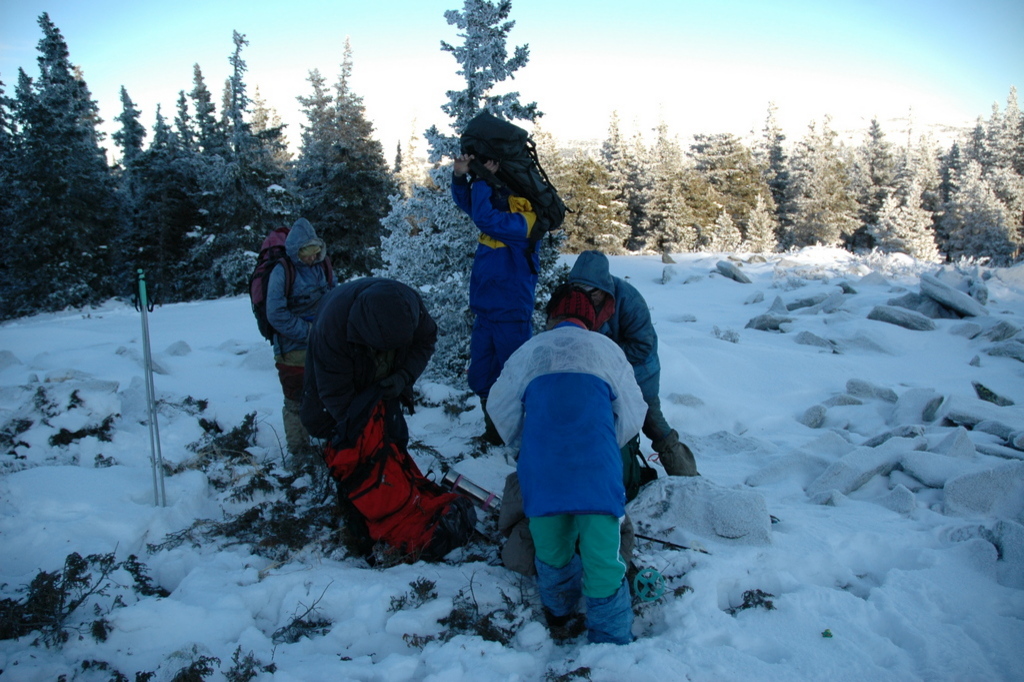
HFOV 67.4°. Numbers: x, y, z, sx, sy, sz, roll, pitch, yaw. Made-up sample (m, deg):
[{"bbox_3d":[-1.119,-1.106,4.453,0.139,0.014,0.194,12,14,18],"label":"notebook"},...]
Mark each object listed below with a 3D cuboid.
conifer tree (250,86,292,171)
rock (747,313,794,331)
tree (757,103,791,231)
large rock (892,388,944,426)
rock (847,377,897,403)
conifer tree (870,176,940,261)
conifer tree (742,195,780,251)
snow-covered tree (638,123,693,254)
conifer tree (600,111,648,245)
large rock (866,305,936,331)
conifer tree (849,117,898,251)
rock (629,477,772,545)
[{"bbox_3d":[-8.450,-5.774,26.000,2.000,5.600,2.000,-4,11,-17],"label":"conifer tree"},{"bbox_3d":[2.885,-0.218,8.600,0.500,0.190,0.360,3,11,18],"label":"rock"},{"bbox_3d":[8.924,-5.605,26.000,1.500,4.900,1.500,3,11,18],"label":"tree"},{"bbox_3d":[2.568,0.414,4.850,0.290,0.200,0.270,5,12,28],"label":"large rock"},{"bbox_3d":[2.536,0.348,5.400,0.350,0.140,0.230,6,13,35],"label":"rock"},{"bbox_3d":[10.764,-3.351,21.000,1.800,2.300,1.800,4,12,27],"label":"conifer tree"},{"bbox_3d":[7.607,-3.597,23.500,1.100,1.800,1.100,2,11,18],"label":"conifer tree"},{"bbox_3d":[5.031,-5.031,25.000,1.800,4.400,1.800,1,11,11],"label":"snow-covered tree"},{"bbox_3d":[3.737,-5.398,25.500,1.650,4.500,1.650,1,10,8],"label":"conifer tree"},{"bbox_3d":[4.110,-0.248,8.100,0.680,0.250,0.380,7,13,37],"label":"large rock"},{"bbox_3d":[12.243,-5.300,26.000,1.700,4.500,1.700,4,11,25],"label":"conifer tree"},{"bbox_3d":[0.893,0.800,3.600,0.630,0.230,0.430,2,11,14],"label":"rock"}]

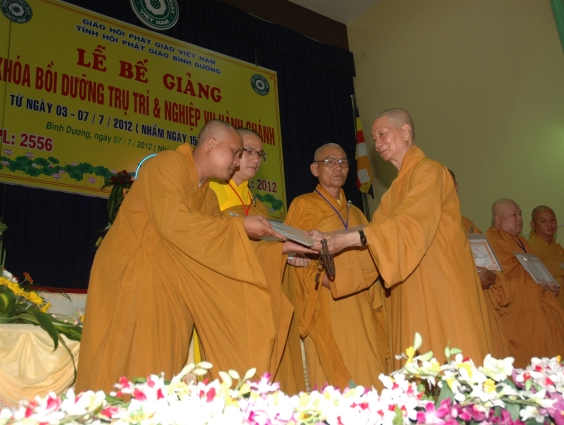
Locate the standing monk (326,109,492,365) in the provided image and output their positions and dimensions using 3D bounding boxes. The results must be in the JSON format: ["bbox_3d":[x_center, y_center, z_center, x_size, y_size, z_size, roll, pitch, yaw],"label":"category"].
[{"bbox_3d":[0.482,0.355,2.431,0.740,1.660,0.540,4,-18,-24],"label":"standing monk"}]

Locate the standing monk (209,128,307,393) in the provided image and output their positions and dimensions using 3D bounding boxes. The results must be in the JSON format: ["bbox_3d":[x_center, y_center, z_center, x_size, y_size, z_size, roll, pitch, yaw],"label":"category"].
[{"bbox_3d":[-0.097,0.428,2.559,0.570,1.650,0.470,11,-22,-41],"label":"standing monk"}]

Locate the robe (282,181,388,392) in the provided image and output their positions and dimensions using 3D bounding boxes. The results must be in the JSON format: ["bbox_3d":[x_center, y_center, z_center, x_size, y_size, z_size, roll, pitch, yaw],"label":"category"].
[{"bbox_3d":[0.286,0.457,2.725,0.580,1.640,0.460,8,-21,-35],"label":"robe"}]

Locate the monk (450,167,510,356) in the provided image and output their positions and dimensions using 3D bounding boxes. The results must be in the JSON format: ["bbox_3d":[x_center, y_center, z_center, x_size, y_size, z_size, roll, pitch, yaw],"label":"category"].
[{"bbox_3d":[0.929,0.533,3.141,0.600,1.650,0.470,10,-22,-39],"label":"monk"}]

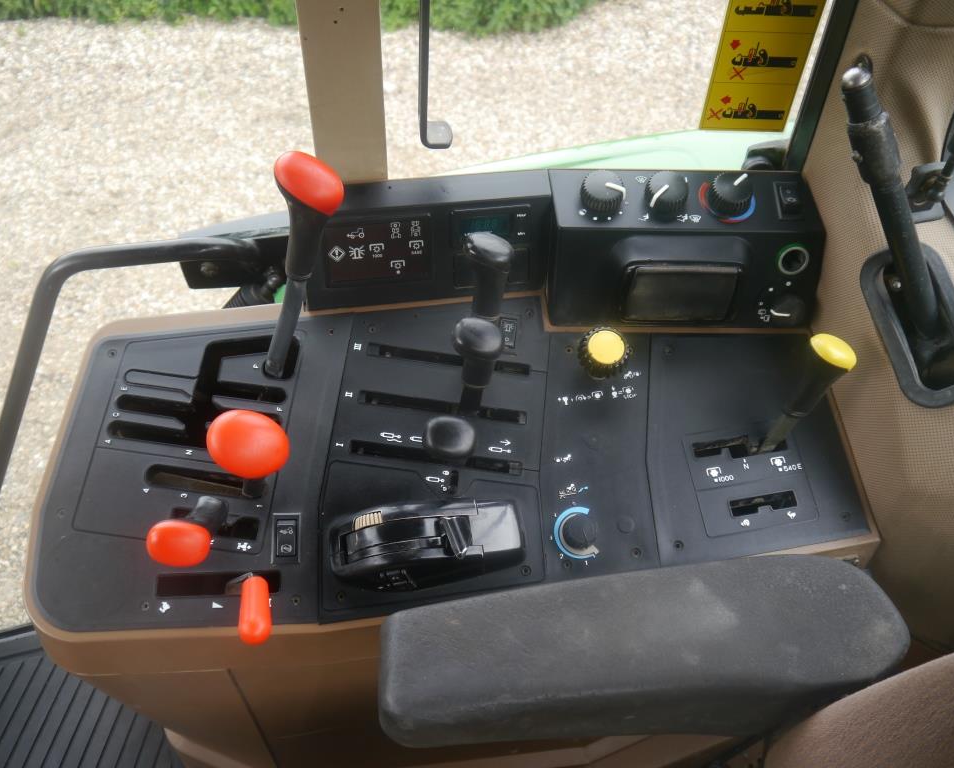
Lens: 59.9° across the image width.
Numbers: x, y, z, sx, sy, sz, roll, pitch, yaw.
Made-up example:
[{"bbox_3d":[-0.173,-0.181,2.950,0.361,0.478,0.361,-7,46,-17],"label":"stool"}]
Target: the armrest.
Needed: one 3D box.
[{"bbox_3d":[0.112,0.190,0.593,0.355,0.064,0.106,-2,40,-6],"label":"armrest"}]

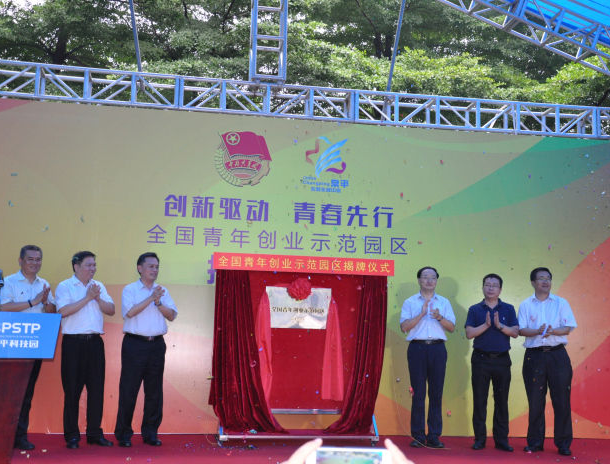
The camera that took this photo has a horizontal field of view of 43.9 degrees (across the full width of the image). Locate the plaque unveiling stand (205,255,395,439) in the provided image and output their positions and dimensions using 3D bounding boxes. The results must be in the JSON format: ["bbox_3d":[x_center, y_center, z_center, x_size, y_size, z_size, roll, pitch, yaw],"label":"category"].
[{"bbox_3d":[-0.020,1.111,7.208,1.753,1.754,0.500,3,-6,-7],"label":"plaque unveiling stand"}]

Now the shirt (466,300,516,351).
[{"bbox_3d":[1.800,0.902,7.306,0.500,0.526,0.290,1,-6,9],"label":"shirt"}]

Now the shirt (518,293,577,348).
[{"bbox_3d":[2.302,0.840,7.186,0.550,0.537,0.310,0,-6,16],"label":"shirt"}]

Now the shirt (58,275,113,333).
[{"bbox_3d":[-1.969,0.656,6.760,0.510,0.523,0.310,7,-8,-40],"label":"shirt"}]

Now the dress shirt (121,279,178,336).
[{"bbox_3d":[-1.421,0.690,6.915,0.500,0.535,0.310,6,-7,-32],"label":"dress shirt"}]

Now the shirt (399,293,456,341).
[{"bbox_3d":[1.195,0.824,7.383,0.530,0.473,0.290,2,-6,3],"label":"shirt"}]

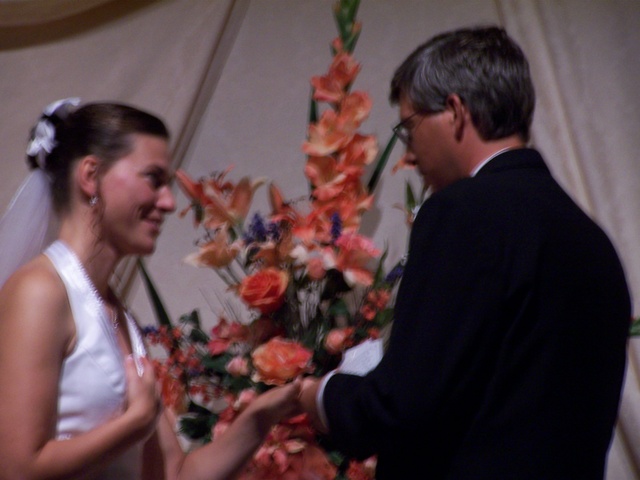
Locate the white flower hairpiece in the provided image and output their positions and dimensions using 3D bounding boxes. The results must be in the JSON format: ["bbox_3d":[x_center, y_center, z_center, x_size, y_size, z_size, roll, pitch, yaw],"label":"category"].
[{"bbox_3d":[-0.392,-0.158,7.020,0.080,0.105,0.095,-1,-2,18],"label":"white flower hairpiece"}]

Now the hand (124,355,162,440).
[{"bbox_3d":[-0.260,0.232,7.030,0.065,0.125,0.095,-1,-2,21],"label":"hand"}]

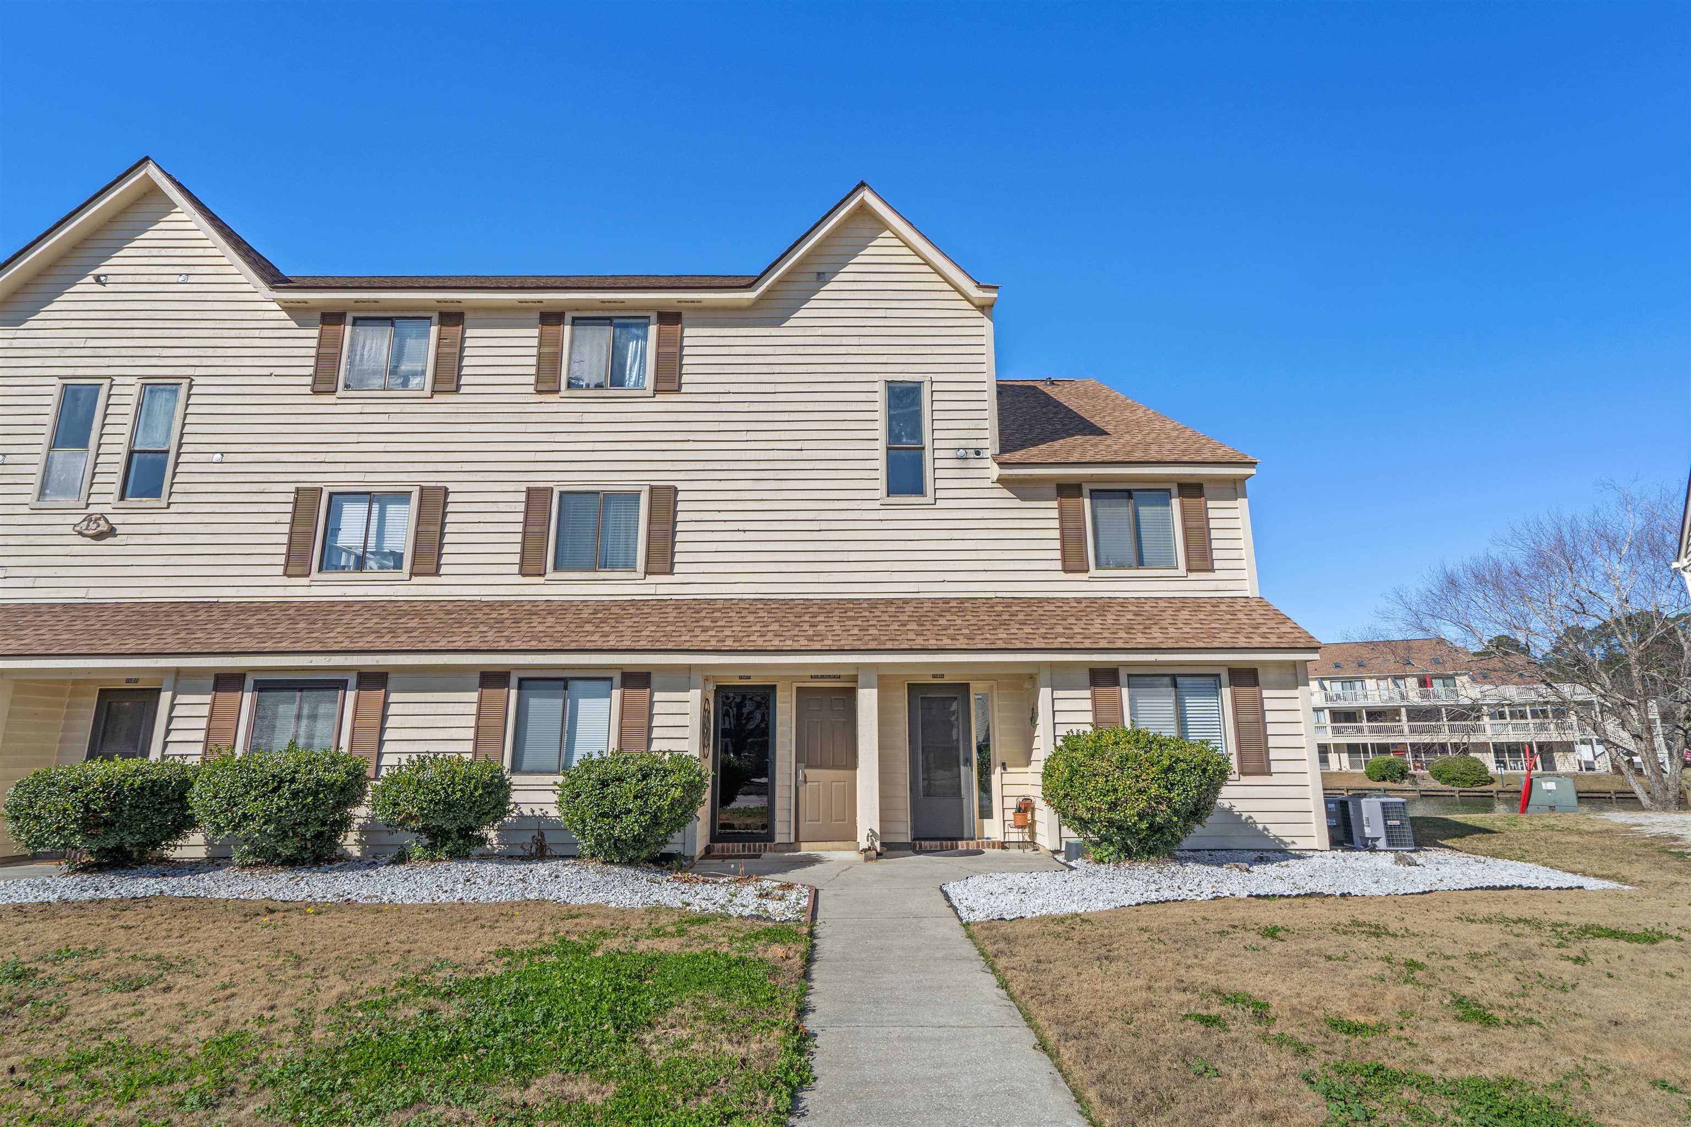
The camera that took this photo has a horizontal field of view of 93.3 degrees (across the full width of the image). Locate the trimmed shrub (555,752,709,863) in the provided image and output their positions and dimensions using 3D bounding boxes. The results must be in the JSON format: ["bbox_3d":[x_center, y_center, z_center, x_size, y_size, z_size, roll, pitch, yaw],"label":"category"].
[{"bbox_3d":[-2.364,2.699,8.806,1.640,1.160,1.480,0,-13,-1],"label":"trimmed shrub"}]

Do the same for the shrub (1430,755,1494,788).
[{"bbox_3d":[36.340,12.265,47.257,3.300,1.950,3.000,0,-13,-1],"label":"shrub"}]

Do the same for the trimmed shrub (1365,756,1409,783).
[{"bbox_3d":[34.373,13.092,50.635,2.550,1.600,2.200,0,-13,-1],"label":"trimmed shrub"}]

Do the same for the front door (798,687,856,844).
[{"bbox_3d":[-0.251,2.732,10.936,0.810,2.040,0.050,0,-13,-1],"label":"front door"}]

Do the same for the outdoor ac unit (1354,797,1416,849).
[{"bbox_3d":[6.923,3.373,10.472,0.620,0.640,0.620,0,-13,-1],"label":"outdoor ac unit"}]

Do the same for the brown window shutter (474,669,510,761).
[{"bbox_3d":[-4.435,2.008,9.988,0.380,1.300,0.040,0,-13,-1],"label":"brown window shutter"}]

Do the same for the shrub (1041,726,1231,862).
[{"bbox_3d":[3.285,2.613,9.076,2.100,1.500,1.800,0,-13,-1],"label":"shrub"}]

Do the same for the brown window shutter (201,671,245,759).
[{"bbox_3d":[-7.885,2.061,10.080,0.380,1.320,0.040,0,-13,-1],"label":"brown window shutter"}]

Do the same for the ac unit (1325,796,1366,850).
[{"bbox_3d":[6.870,3.470,10.911,0.620,0.640,0.620,0,-13,-1],"label":"ac unit"}]

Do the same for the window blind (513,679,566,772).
[{"bbox_3d":[-3.852,2.040,10.078,0.670,1.160,0.040,0,-13,-1],"label":"window blind"}]

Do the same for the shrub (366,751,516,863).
[{"bbox_3d":[-4.578,2.790,9.075,1.480,1.200,1.350,0,-13,-1],"label":"shrub"}]

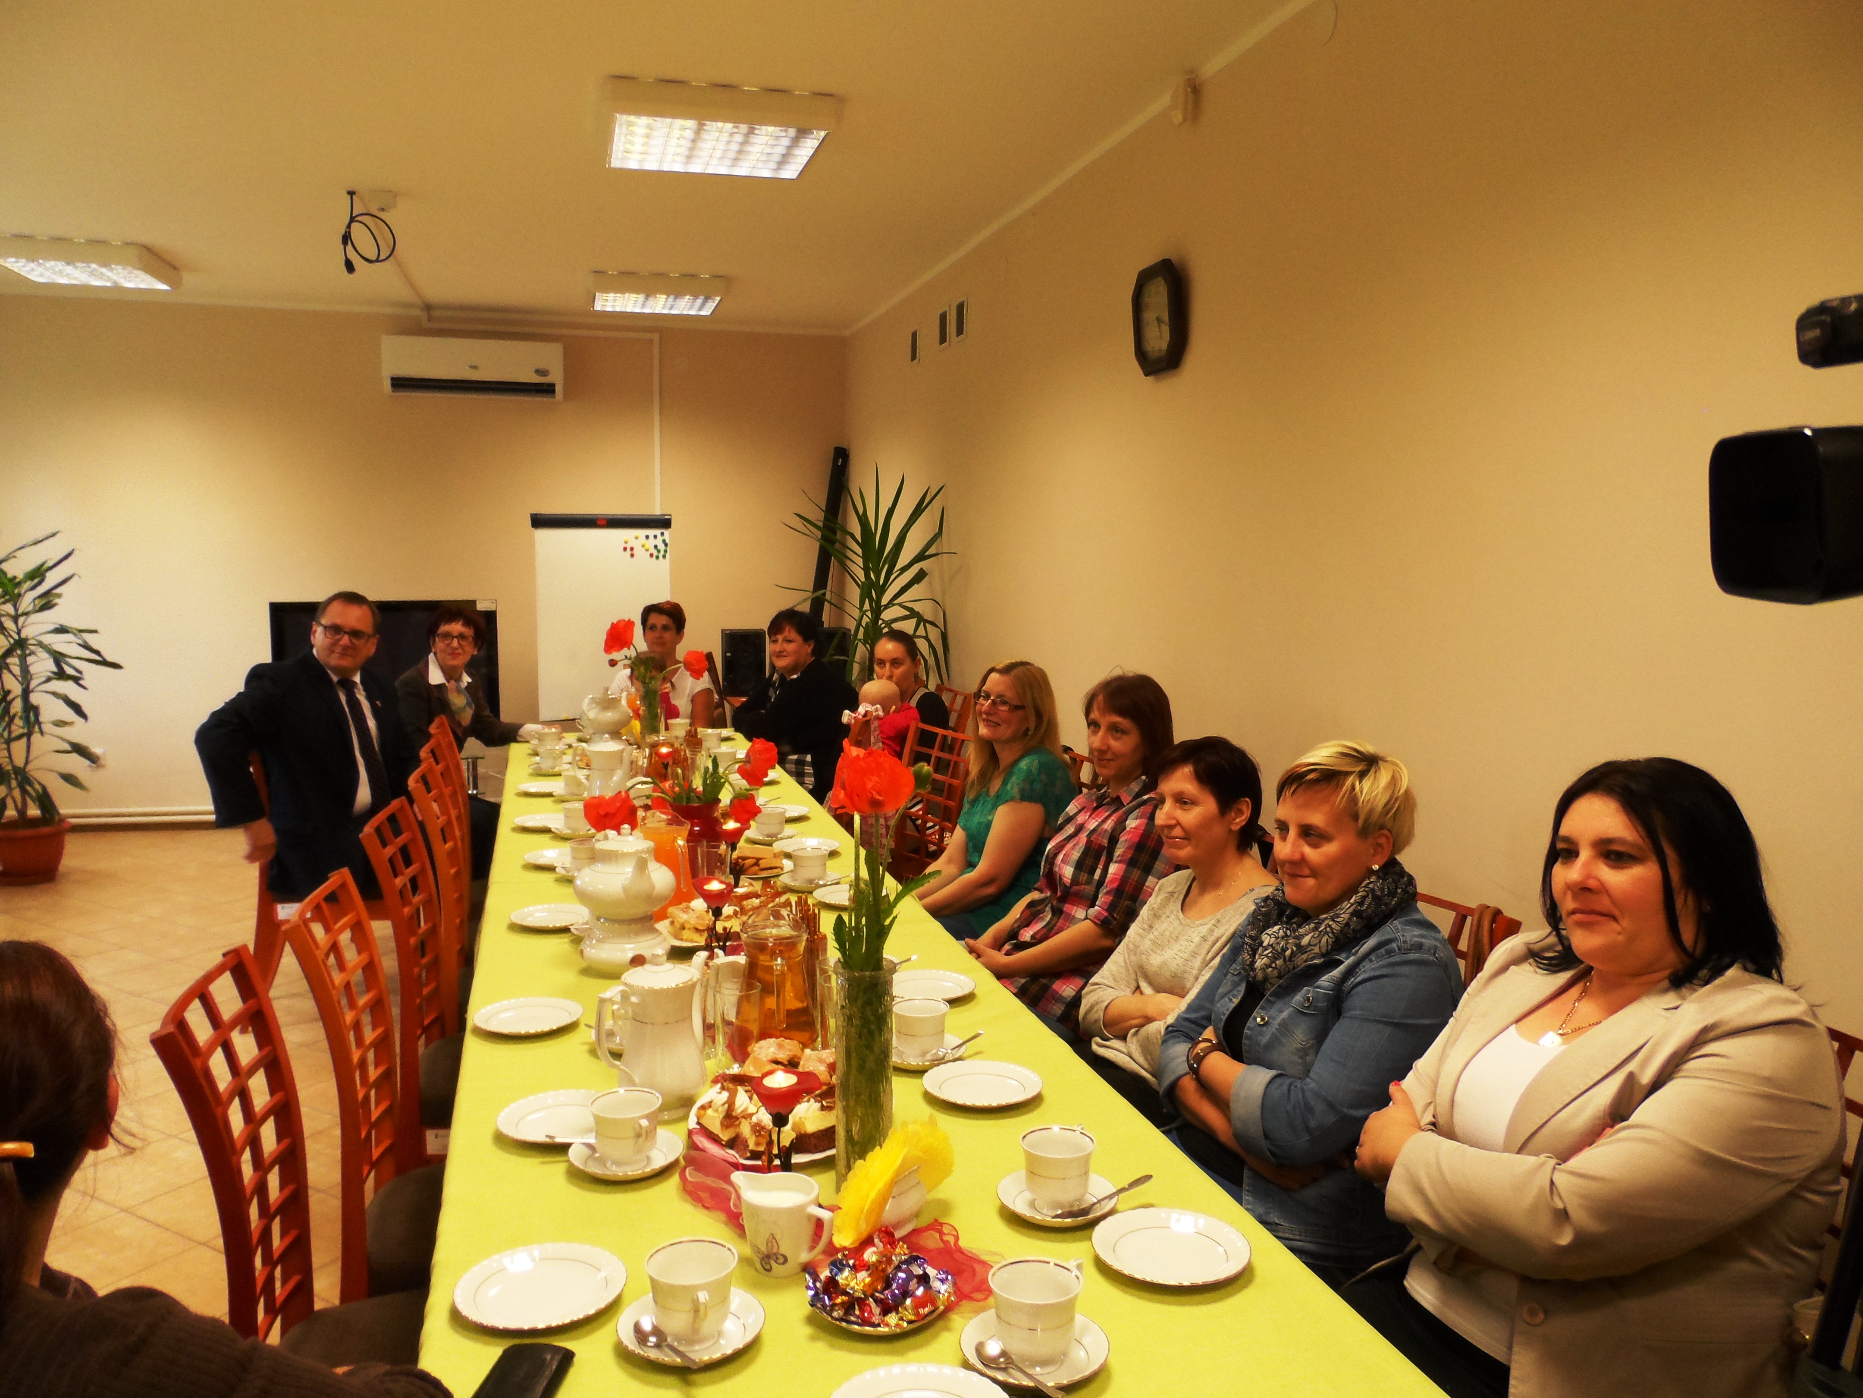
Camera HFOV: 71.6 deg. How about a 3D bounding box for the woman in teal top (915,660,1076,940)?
[{"bbox_3d":[0.045,0.532,3.100,0.740,1.231,0.480,-4,8,-29],"label":"woman in teal top"}]

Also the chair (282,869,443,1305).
[{"bbox_3d":[-0.721,0.770,2.110,0.500,0.960,0.410,-1,6,-11],"label":"chair"}]

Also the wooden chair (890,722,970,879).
[{"bbox_3d":[-0.186,0.572,3.961,0.500,0.960,0.410,-3,7,-24],"label":"wooden chair"}]

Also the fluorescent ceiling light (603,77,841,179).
[{"bbox_3d":[-0.670,-1.734,3.980,0.645,0.085,0.620,-2,6,-17],"label":"fluorescent ceiling light"}]

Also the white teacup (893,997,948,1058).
[{"bbox_3d":[-0.020,0.491,1.915,0.084,0.075,0.103,-7,10,-45],"label":"white teacup"}]

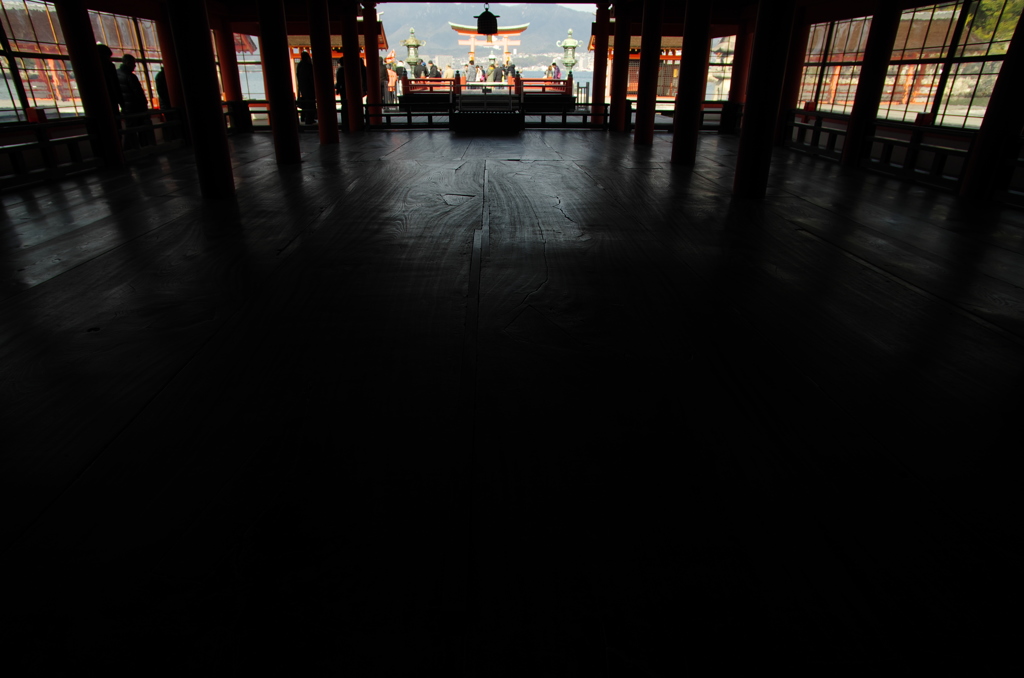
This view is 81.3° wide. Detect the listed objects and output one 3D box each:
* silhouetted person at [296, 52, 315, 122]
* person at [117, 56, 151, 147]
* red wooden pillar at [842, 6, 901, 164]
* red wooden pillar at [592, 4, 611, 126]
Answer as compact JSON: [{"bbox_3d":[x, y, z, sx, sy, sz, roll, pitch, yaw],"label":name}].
[{"bbox_3d":[-5.451,-6.671,15.868,0.380,1.750,0.530,-11,27,-25],"label":"silhouetted person"},{"bbox_3d":[-6.586,-4.142,10.375,0.520,1.600,0.380,17,29,32],"label":"person"},{"bbox_3d":[5.480,-4.084,9.033,0.380,2.800,0.380,0,24,-2],"label":"red wooden pillar"},{"bbox_3d":[2.428,-7.409,16.192,0.370,2.970,0.370,0,24,-2],"label":"red wooden pillar"}]

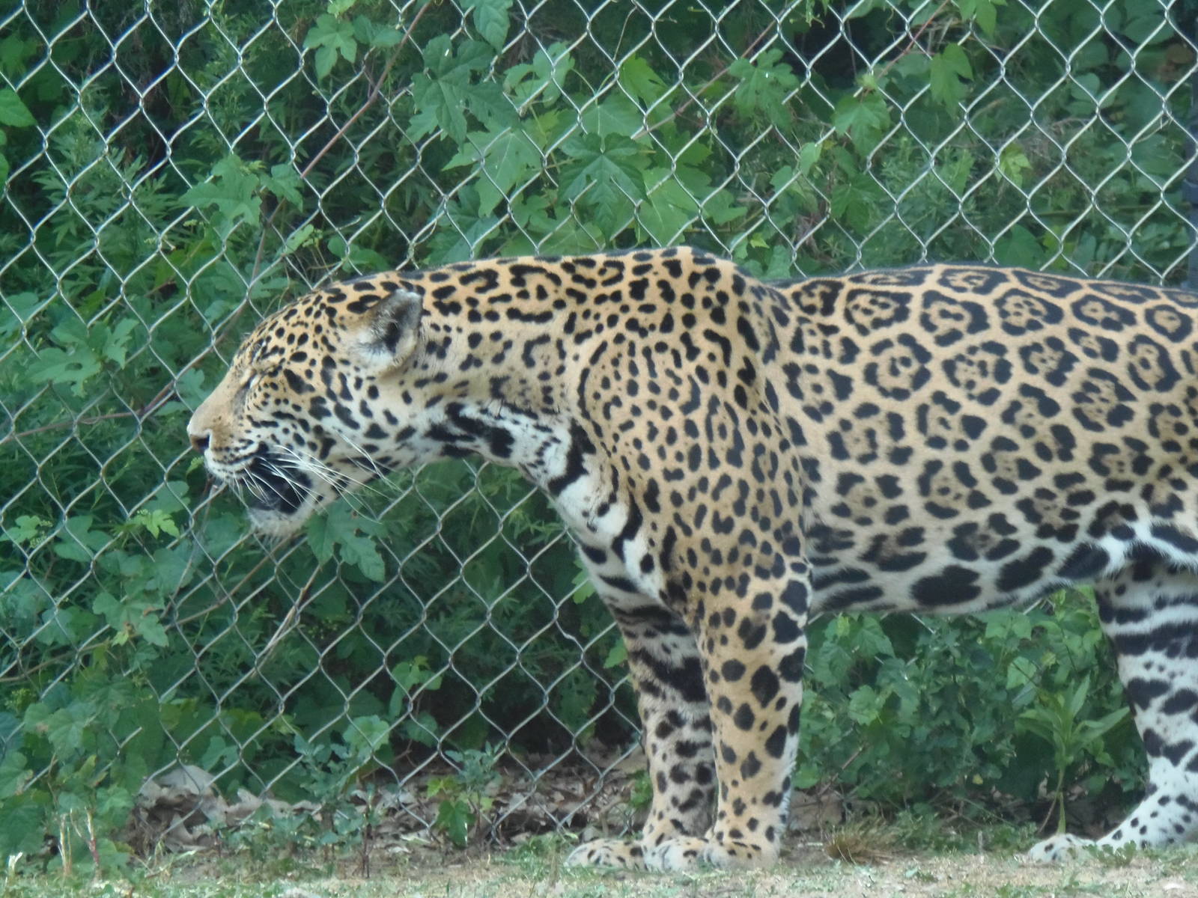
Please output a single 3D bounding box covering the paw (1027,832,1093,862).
[{"bbox_3d":[0.434,0.374,9.070,0.075,0.029,0.075,0,2,0],"label":"paw"}]

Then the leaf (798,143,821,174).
[{"bbox_3d":[0.228,-0.314,10.460,0.025,0.035,0.014,1,4,0],"label":"leaf"}]

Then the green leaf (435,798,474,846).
[{"bbox_3d":[-0.139,0.359,9.290,0.038,0.047,0.030,0,2,0],"label":"green leaf"}]

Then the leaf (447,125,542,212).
[{"bbox_3d":[-0.115,-0.305,10.520,0.104,0.094,0.040,1,4,0],"label":"leaf"}]

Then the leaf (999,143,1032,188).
[{"bbox_3d":[0.454,-0.310,10.530,0.036,0.048,0.018,1,4,0],"label":"leaf"}]

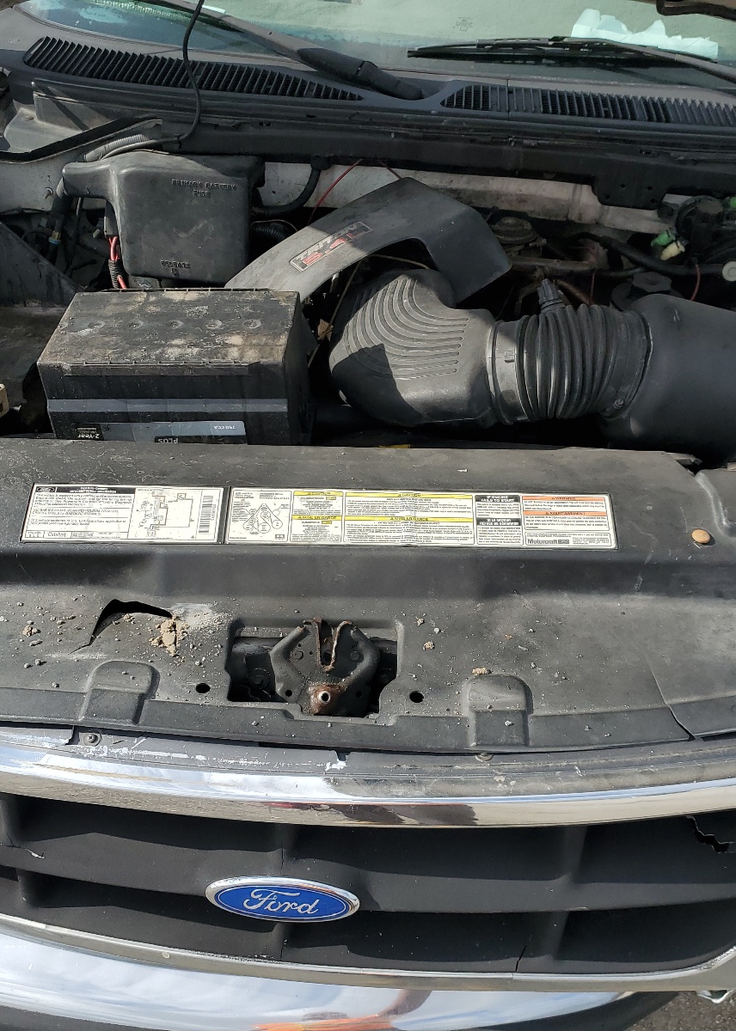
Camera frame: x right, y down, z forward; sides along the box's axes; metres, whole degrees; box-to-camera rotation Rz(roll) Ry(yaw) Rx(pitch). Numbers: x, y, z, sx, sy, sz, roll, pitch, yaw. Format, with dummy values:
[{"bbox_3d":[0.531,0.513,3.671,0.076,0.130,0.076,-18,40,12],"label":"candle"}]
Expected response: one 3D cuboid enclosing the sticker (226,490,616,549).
[{"bbox_3d":[0.056,0.003,1.089,0.406,0.003,0.071,1,56,0],"label":"sticker"}]

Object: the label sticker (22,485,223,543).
[{"bbox_3d":[-0.257,-0.001,1.091,0.203,0.003,0.071,1,56,0],"label":"label sticker"}]

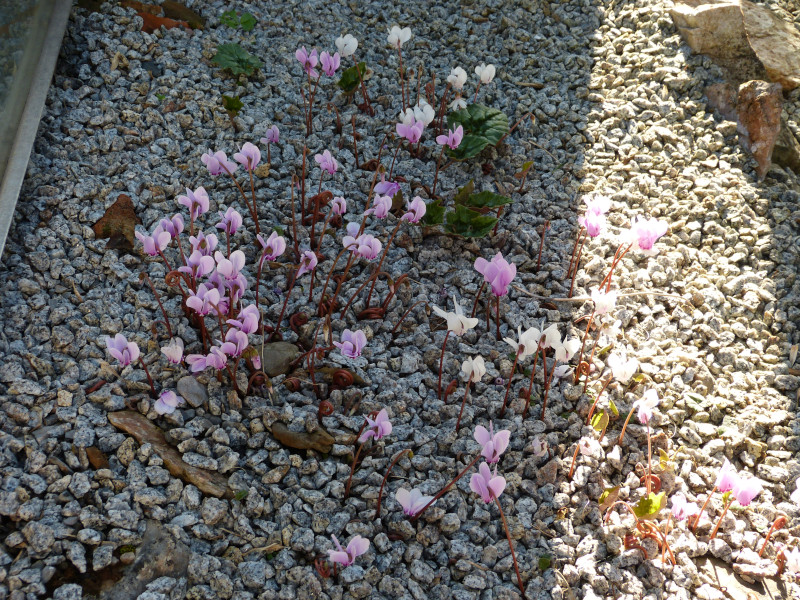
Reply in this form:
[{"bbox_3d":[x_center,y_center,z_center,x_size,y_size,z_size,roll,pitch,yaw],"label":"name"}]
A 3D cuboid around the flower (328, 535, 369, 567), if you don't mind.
[{"bbox_3d":[-0.037,0.183,0.945,0.029,0.020,0.025,-12,37,-16],"label":"flower"}]

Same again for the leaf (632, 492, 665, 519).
[{"bbox_3d":[0.186,0.154,0.969,0.024,0.018,0.018,9,38,12],"label":"leaf"}]

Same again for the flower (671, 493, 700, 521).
[{"bbox_3d":[0.210,0.152,0.955,0.018,0.018,0.021,-18,39,-24],"label":"flower"}]

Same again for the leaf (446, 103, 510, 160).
[{"bbox_3d":[0.074,-0.159,1.221,0.061,0.030,0.062,0,38,0],"label":"leaf"}]

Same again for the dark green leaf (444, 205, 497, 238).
[{"bbox_3d":[0.065,-0.073,1.200,0.048,0.018,0.034,0,36,0],"label":"dark green leaf"}]

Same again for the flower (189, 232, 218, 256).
[{"bbox_3d":[-0.180,-0.052,1.185,0.025,0.020,0.024,-18,39,-24],"label":"flower"}]

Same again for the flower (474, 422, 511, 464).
[{"bbox_3d":[0.069,0.107,0.964,0.027,0.030,0.026,3,37,4],"label":"flower"}]

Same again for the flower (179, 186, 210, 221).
[{"bbox_3d":[-0.185,-0.086,1.160,0.026,0.026,0.024,-26,42,-32],"label":"flower"}]

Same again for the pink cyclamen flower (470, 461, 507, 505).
[{"bbox_3d":[0.055,0.113,0.800,0.022,0.024,0.020,0,36,0],"label":"pink cyclamen flower"}]

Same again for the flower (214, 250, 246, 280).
[{"bbox_3d":[-0.142,-0.029,1.090,0.025,0.025,0.021,-6,38,-8],"label":"flower"}]

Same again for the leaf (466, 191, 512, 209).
[{"bbox_3d":[0.088,-0.098,1.275,0.044,0.014,0.030,-6,38,-8],"label":"leaf"}]

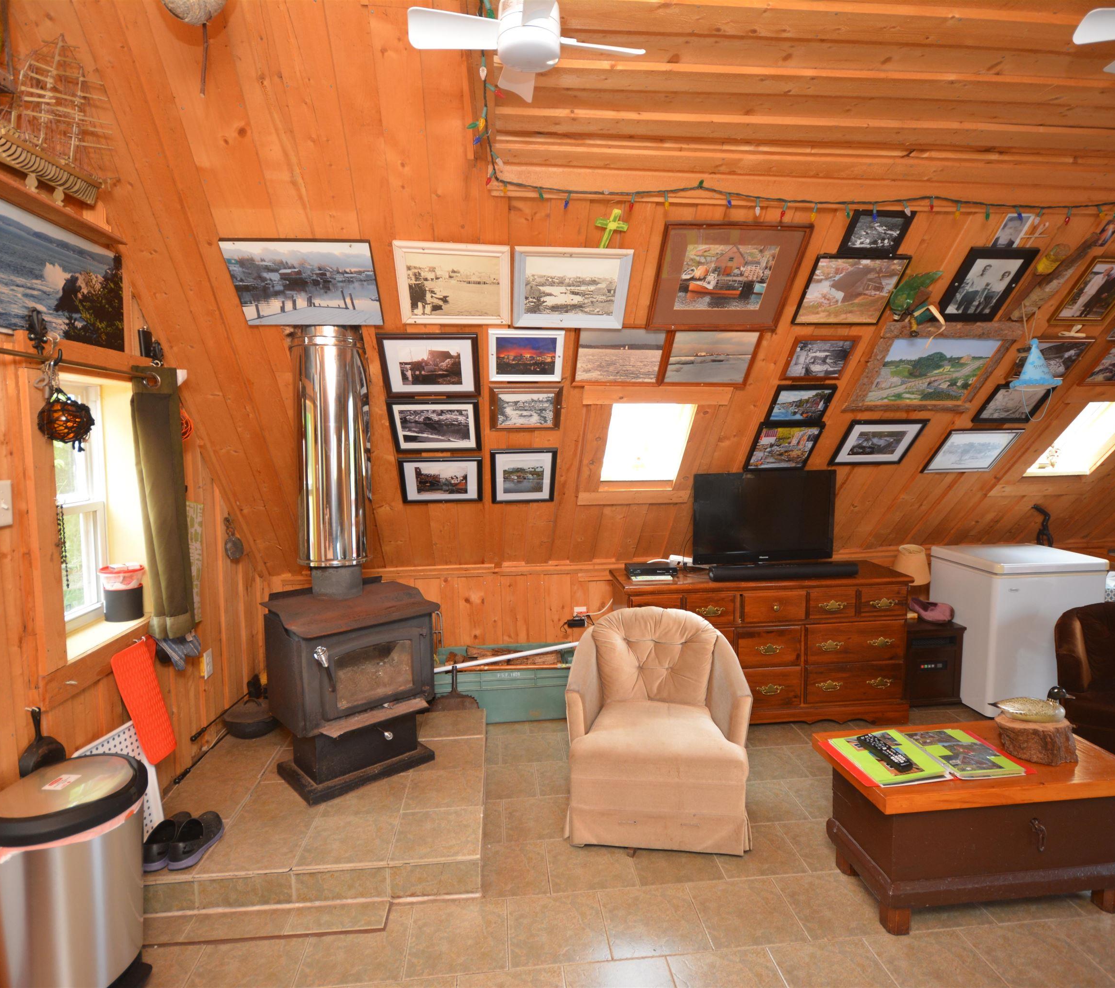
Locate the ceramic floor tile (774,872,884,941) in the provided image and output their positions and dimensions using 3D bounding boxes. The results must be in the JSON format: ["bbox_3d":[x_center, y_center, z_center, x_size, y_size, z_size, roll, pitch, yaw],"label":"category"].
[{"bbox_3d":[0.911,1.352,2.167,0.301,0.010,0.301,-1,4,-6],"label":"ceramic floor tile"}]

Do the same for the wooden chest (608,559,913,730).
[{"bbox_3d":[1.089,0.815,3.636,1.529,0.760,0.500,-1,5,-2],"label":"wooden chest"}]

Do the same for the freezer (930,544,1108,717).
[{"bbox_3d":[2.658,0.774,3.875,0.663,0.845,0.596,-1,4,-6],"label":"freezer"}]

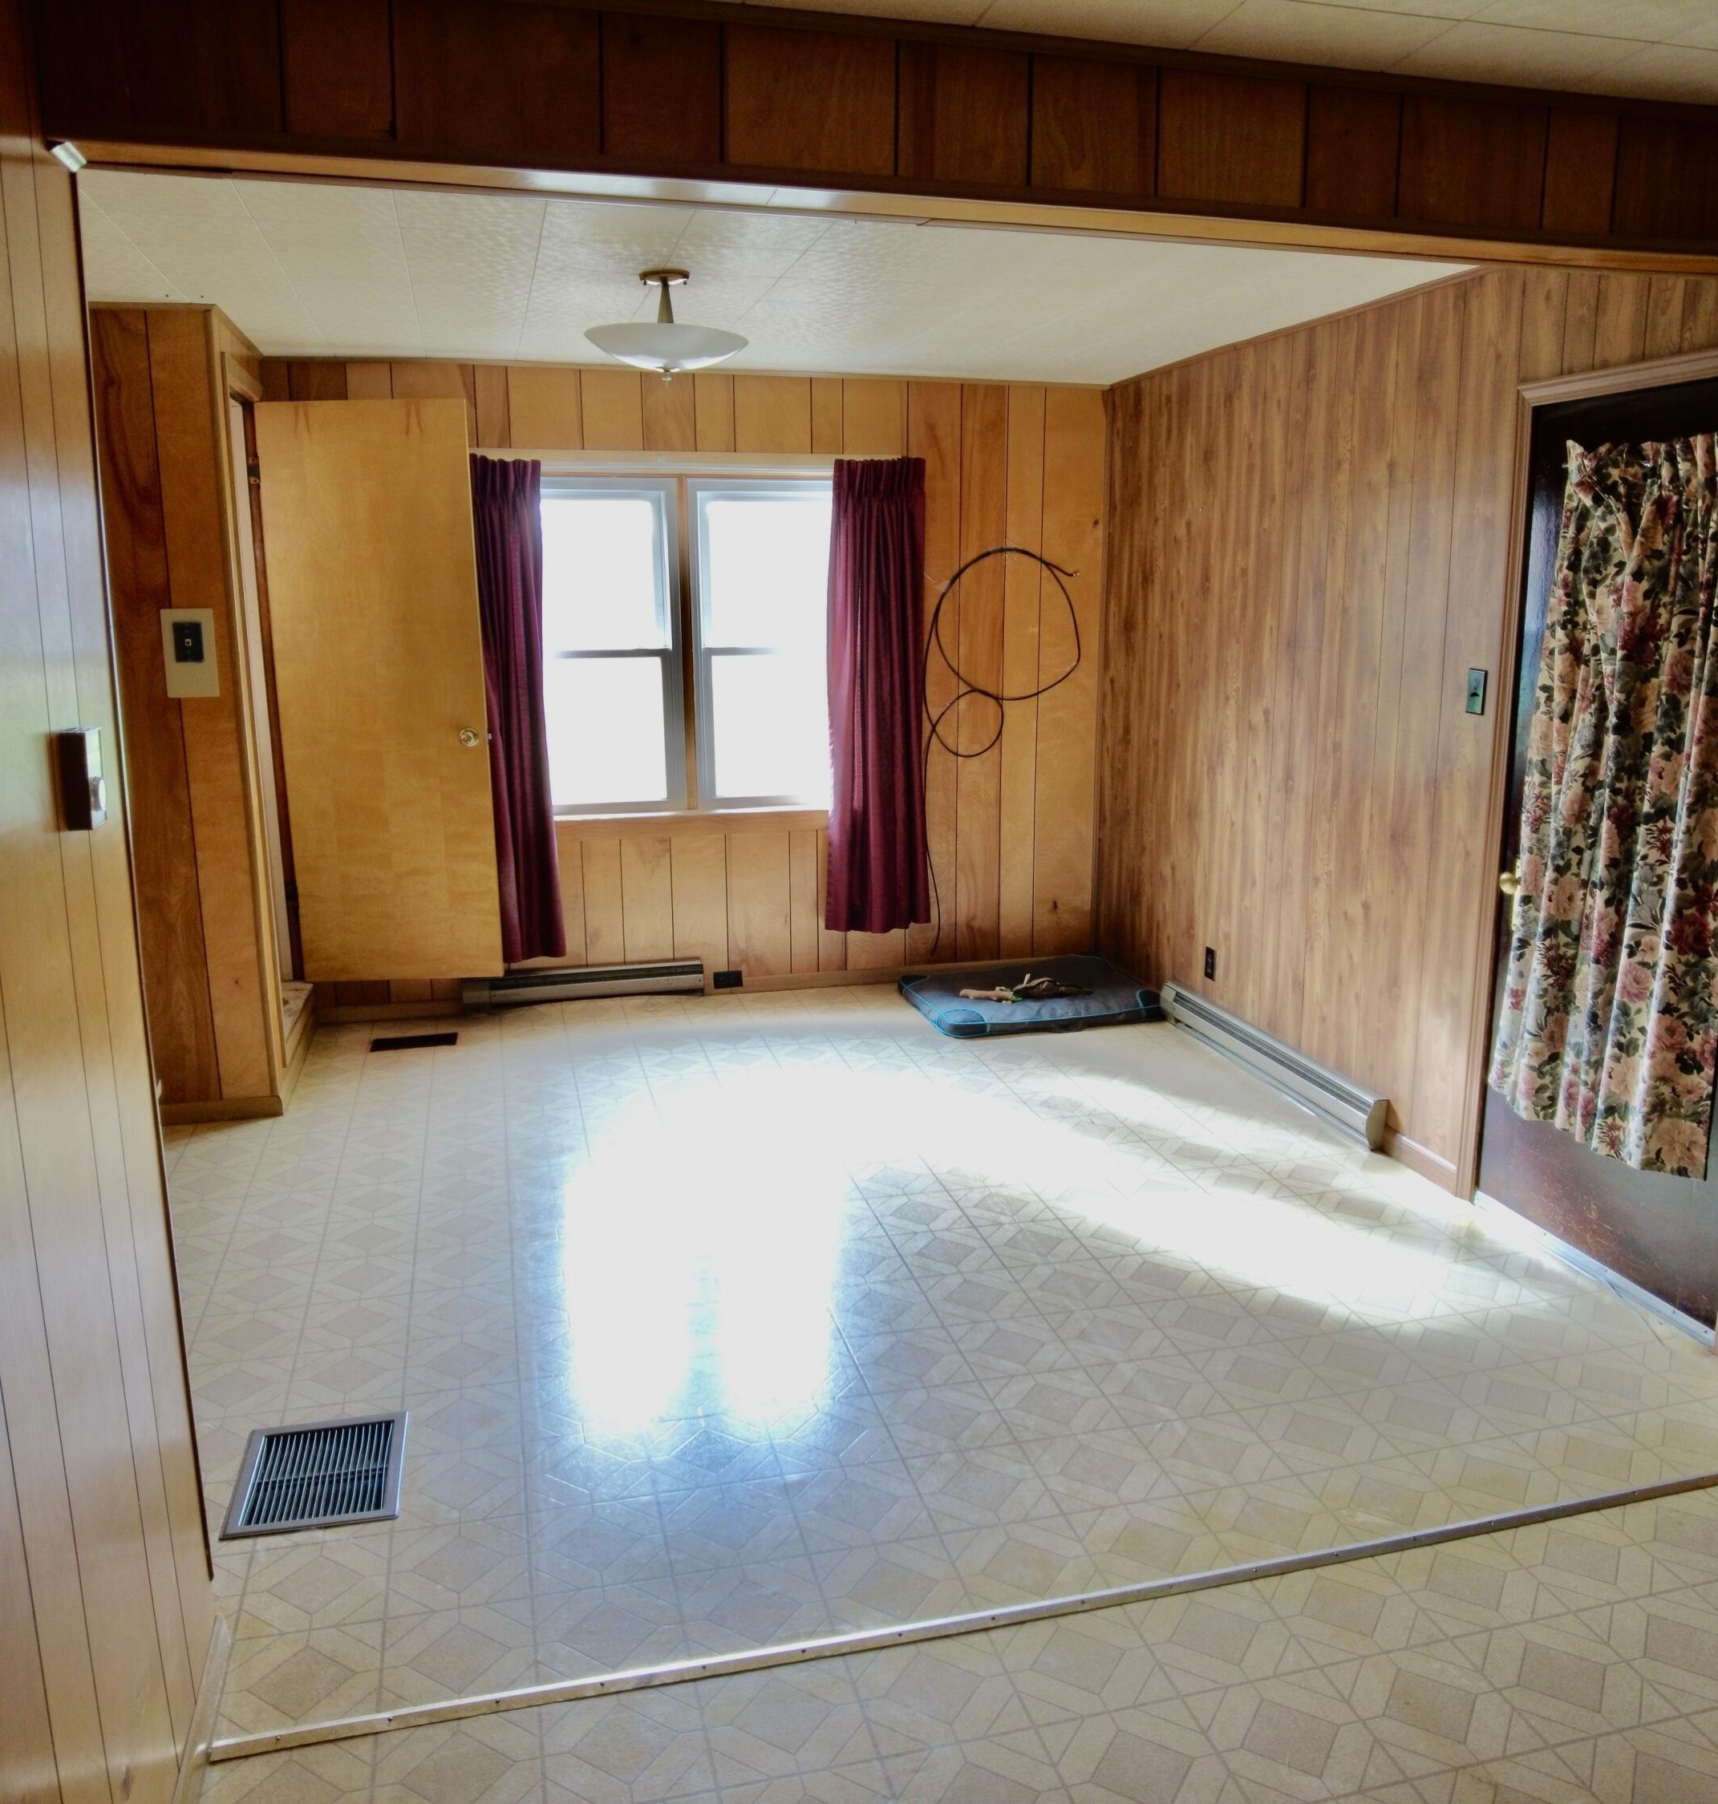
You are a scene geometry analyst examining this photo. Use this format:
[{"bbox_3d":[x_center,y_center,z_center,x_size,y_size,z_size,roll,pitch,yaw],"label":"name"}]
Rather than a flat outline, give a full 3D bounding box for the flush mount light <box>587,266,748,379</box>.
[{"bbox_3d":[-0.509,-1.518,3.686,0.425,0.265,0.425,-3,12,-14],"label":"flush mount light"}]

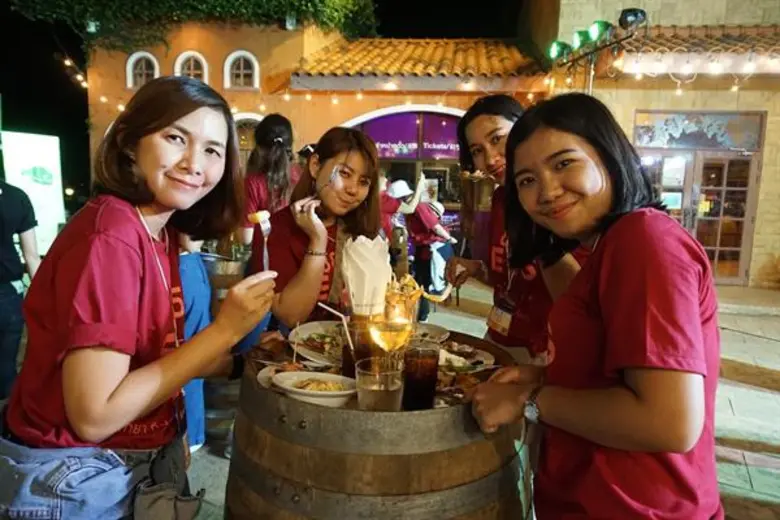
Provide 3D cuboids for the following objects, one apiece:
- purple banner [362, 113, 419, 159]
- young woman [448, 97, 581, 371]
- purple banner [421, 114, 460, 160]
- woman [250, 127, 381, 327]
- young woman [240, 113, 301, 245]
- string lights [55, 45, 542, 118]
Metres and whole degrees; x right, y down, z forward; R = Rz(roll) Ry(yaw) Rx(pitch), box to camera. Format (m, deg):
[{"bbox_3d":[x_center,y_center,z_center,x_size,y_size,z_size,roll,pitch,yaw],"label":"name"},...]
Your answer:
[{"bbox_3d":[0.008,-2.016,8.419,0.930,0.770,0.040,2,7,3],"label":"purple banner"},{"bbox_3d":[0.349,0.342,1.511,0.480,1.570,0.420,7,9,37],"label":"young woman"},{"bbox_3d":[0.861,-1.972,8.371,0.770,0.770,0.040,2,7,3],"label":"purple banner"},{"bbox_3d":[-0.166,0.358,1.535,0.460,1.520,0.420,-1,8,-24],"label":"woman"},{"bbox_3d":[-0.551,0.176,2.441,0.440,1.630,0.320,0,7,-17],"label":"young woman"},{"bbox_3d":[-1.396,-2.724,7.936,7.300,1.000,0.500,2,7,3],"label":"string lights"}]

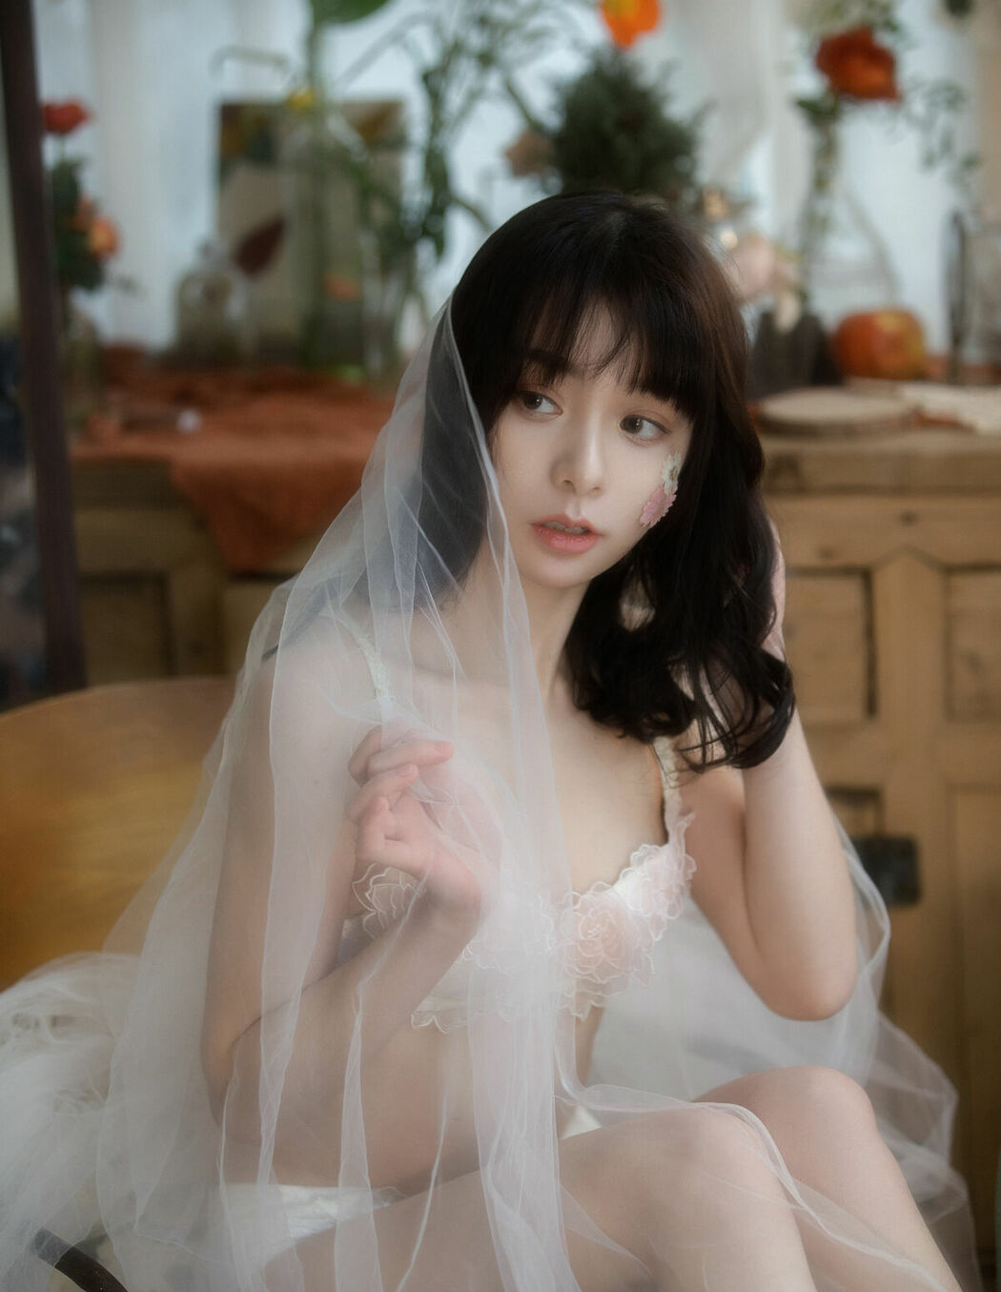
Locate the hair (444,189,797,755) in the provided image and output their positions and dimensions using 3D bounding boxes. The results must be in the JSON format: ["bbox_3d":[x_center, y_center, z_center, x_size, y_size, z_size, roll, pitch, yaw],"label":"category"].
[{"bbox_3d":[0.063,-0.104,2.110,0.225,0.335,0.245,2,14,-2],"label":"hair"}]

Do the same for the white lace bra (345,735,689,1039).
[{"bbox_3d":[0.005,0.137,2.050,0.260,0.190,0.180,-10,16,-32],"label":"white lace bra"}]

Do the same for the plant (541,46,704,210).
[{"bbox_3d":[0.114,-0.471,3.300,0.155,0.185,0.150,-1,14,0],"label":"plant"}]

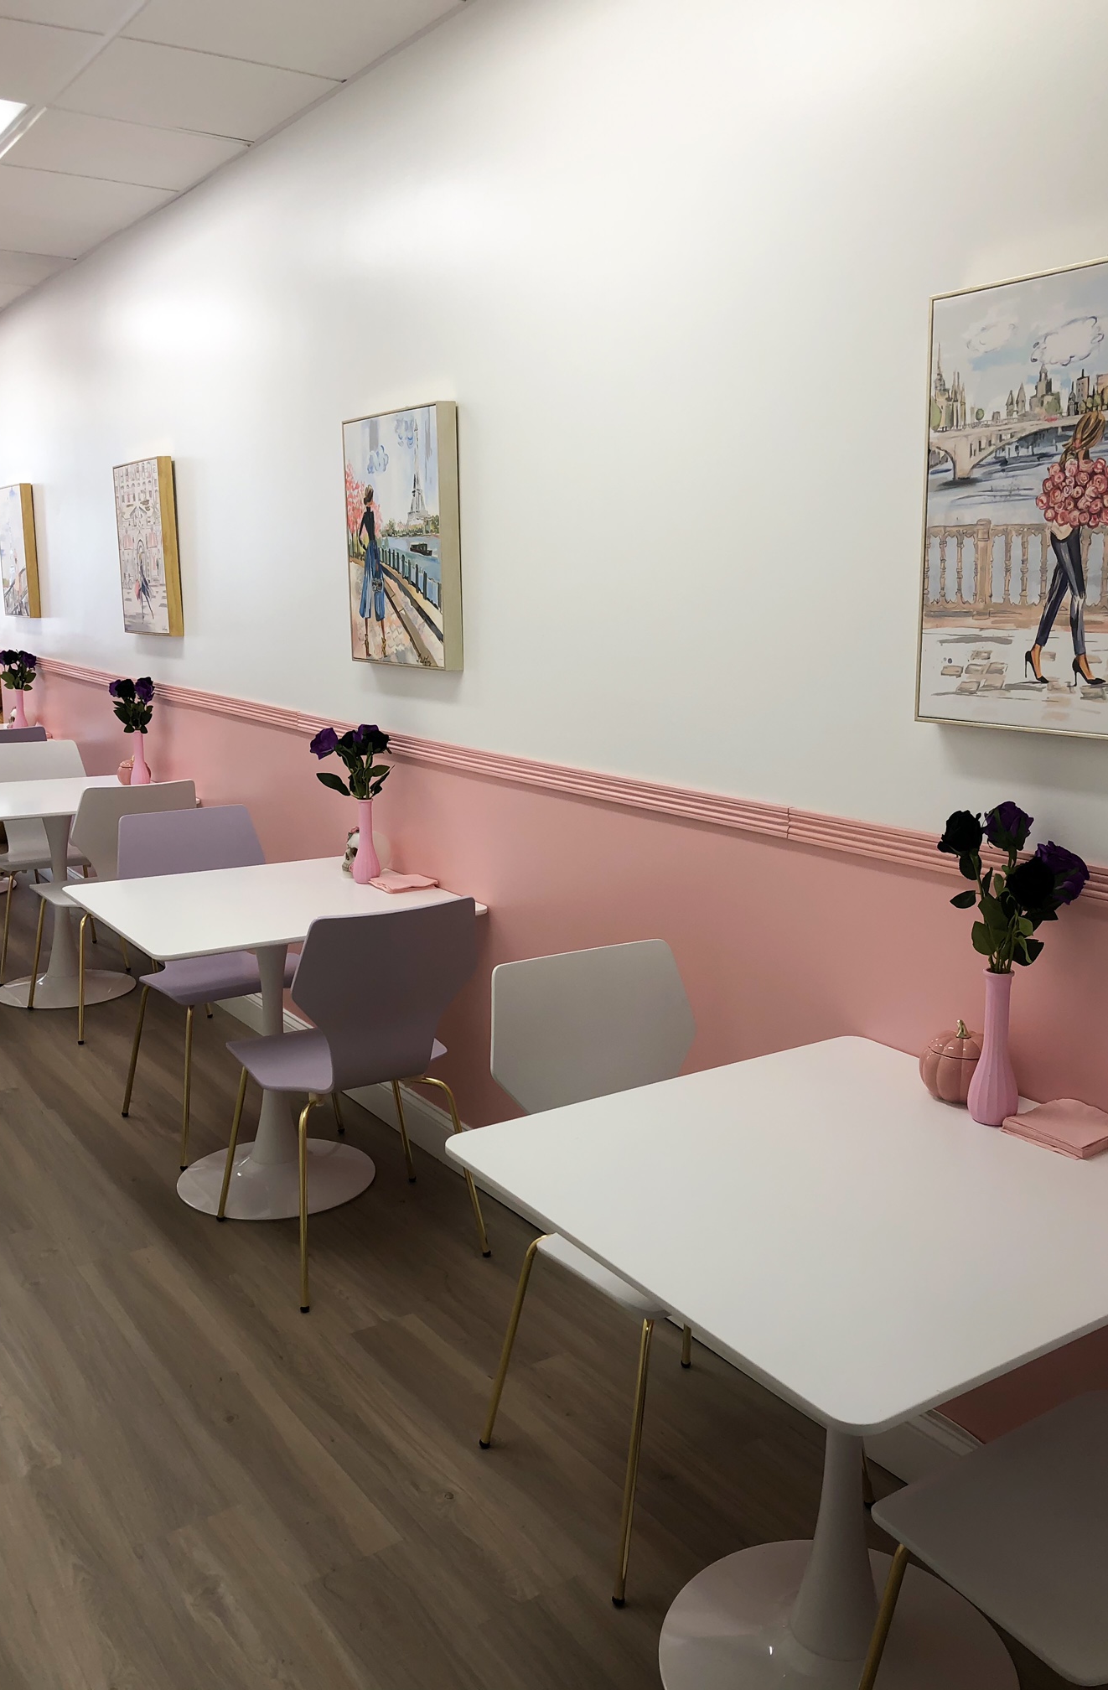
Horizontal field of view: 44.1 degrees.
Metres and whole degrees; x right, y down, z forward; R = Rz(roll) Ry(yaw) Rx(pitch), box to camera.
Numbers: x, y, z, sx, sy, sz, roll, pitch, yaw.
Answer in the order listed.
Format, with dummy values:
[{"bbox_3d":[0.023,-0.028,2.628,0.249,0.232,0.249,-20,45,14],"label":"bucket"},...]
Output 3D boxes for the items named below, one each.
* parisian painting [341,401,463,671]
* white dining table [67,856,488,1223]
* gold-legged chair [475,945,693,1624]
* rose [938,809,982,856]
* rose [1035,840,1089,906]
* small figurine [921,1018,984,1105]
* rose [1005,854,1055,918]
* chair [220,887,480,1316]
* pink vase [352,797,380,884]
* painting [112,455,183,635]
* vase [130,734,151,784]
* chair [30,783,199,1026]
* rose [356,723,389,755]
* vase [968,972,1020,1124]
[{"bbox_3d":[-0.384,-0.757,3.411,0.045,0.610,0.492,-8,13,-34],"label":"parisian painting"},{"bbox_3d":[-0.704,0.494,3.442,0.807,0.743,0.807,-7,13,-32],"label":"white dining table"},{"bbox_3d":[0.167,0.665,2.330,0.490,0.866,0.505,-8,14,-33],"label":"gold-legged chair"},{"bbox_3d":[0.570,-0.016,1.919,0.064,0.064,0.064,0,11,0],"label":"rose"},{"bbox_3d":[0.706,0.040,1.910,0.075,0.078,0.075,-8,14,-33],"label":"rose"},{"bbox_3d":[0.619,0.328,2.076,0.122,0.122,0.122,-8,14,-33],"label":"small figurine"},{"bbox_3d":[0.654,0.055,1.873,0.070,0.074,0.070,-8,13,-34],"label":"rose"},{"bbox_3d":[-0.456,0.507,3.082,0.475,0.855,0.535,-7,13,-32],"label":"chair"},{"bbox_3d":[-0.487,-0.010,3.512,0.071,0.217,0.071,0,11,0],"label":"pink vase"},{"bbox_3d":[-1.487,-1.083,5.008,0.048,0.614,0.503,-8,14,-33],"label":"painting"},{"bbox_3d":[-1.535,-0.314,5.067,0.072,0.214,0.072,-8,14,-33],"label":"vase"},{"bbox_3d":[-1.508,0.190,4.720,0.475,0.855,0.535,-9,14,-38],"label":"chair"},{"bbox_3d":[-0.466,-0.273,3.509,0.078,0.074,0.078,-8,14,-33],"label":"rose"},{"bbox_3d":[0.635,0.289,1.958,0.071,0.219,0.071,-8,13,-34],"label":"vase"}]

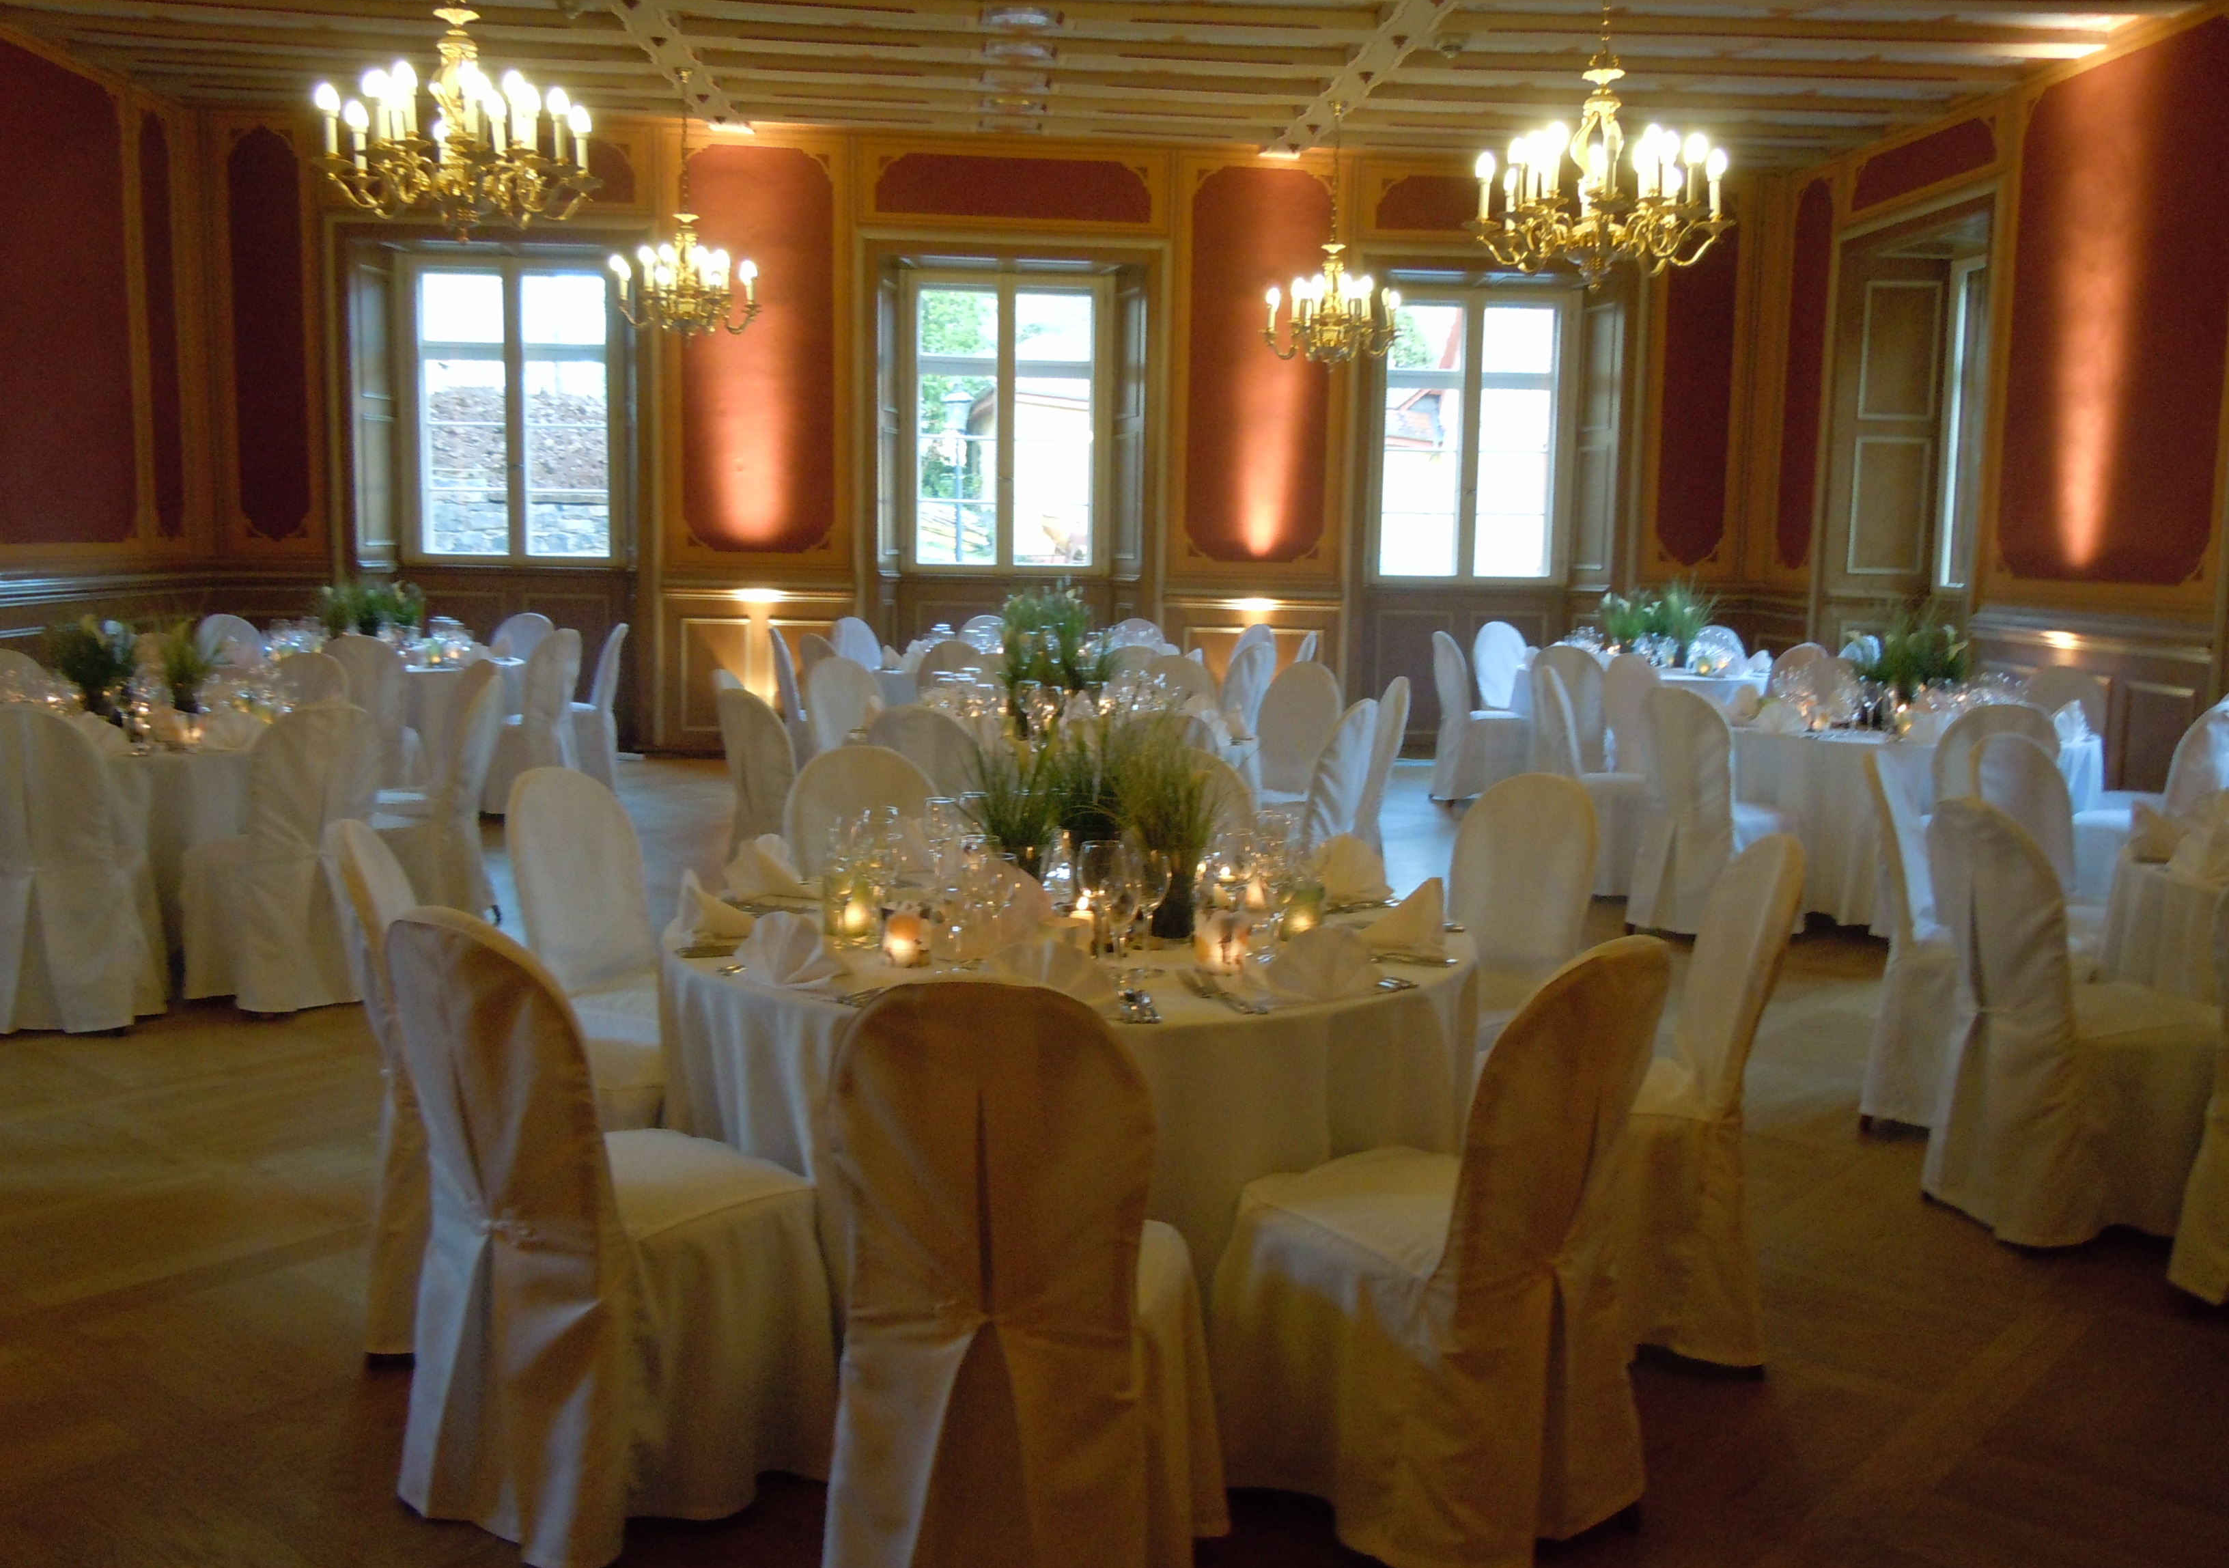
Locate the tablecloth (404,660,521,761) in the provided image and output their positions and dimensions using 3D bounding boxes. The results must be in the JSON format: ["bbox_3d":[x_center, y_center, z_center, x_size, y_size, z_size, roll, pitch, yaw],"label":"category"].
[{"bbox_3d":[-4.056,-0.298,10.806,1.550,0.750,1.550,1,7,0],"label":"tablecloth"}]

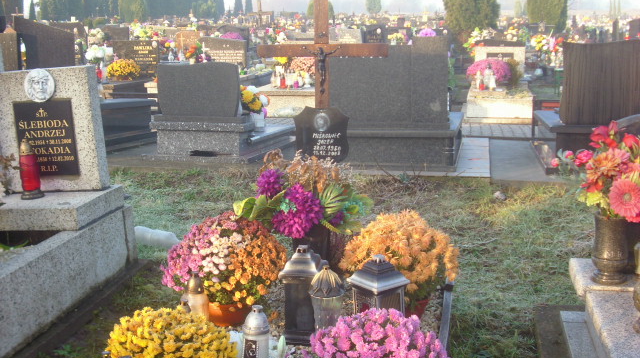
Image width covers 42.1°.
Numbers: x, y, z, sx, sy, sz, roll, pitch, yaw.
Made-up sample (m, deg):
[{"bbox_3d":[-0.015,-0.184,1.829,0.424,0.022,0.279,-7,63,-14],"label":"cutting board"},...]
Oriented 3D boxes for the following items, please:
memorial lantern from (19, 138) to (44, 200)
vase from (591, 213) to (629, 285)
[{"bbox_3d":[-1.599,-0.060,4.610,0.118,0.333,0.118,0,11,0],"label":"memorial lantern"},{"bbox_3d":[1.317,0.318,3.780,0.170,0.305,0.170,2,12,11],"label":"vase"}]

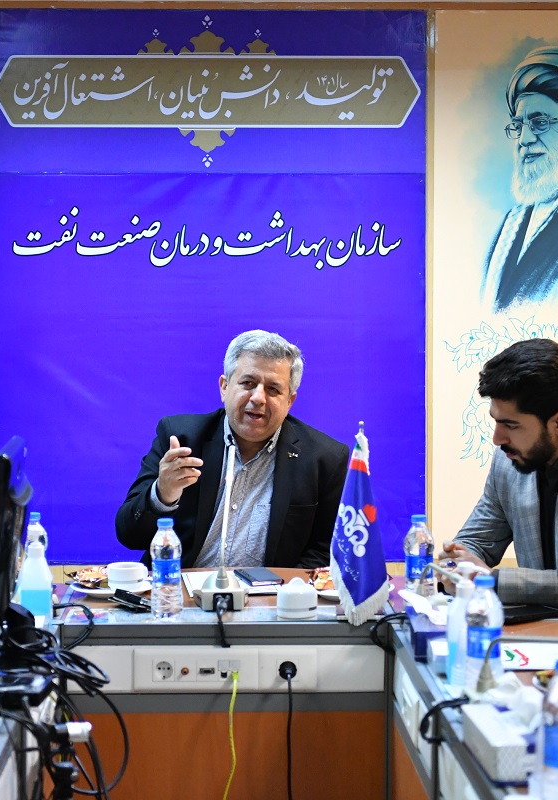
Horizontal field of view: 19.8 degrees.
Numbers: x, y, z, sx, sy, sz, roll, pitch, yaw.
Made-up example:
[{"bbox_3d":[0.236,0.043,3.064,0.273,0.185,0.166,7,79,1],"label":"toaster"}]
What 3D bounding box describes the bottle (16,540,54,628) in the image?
[{"bbox_3d":[-0.490,0.373,3.220,0.067,0.182,0.067,0,3,0],"label":"bottle"}]

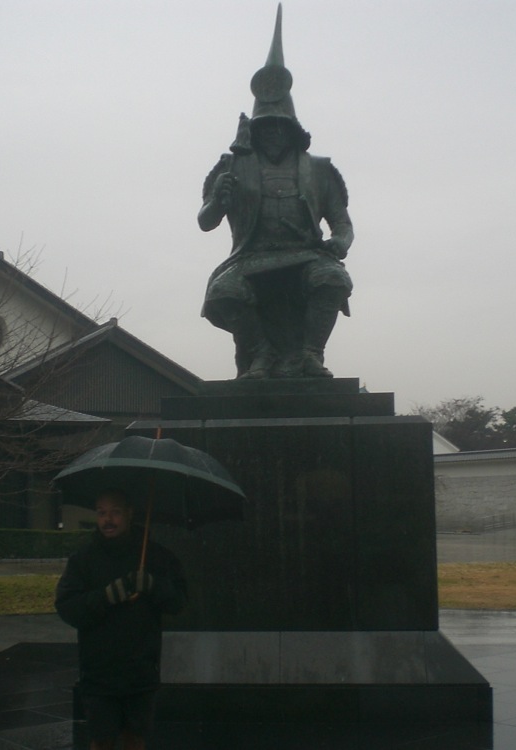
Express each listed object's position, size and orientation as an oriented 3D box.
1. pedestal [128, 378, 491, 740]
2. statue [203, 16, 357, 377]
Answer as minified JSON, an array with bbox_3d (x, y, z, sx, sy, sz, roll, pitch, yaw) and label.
[{"bbox_3d":[0.235,1.399,9.573,3.045,2.590,2.976,-1,-7,4],"label":"pedestal"},{"bbox_3d":[0.159,-1.653,9.909,1.393,3.554,1.250,-1,-7,4],"label":"statue"}]

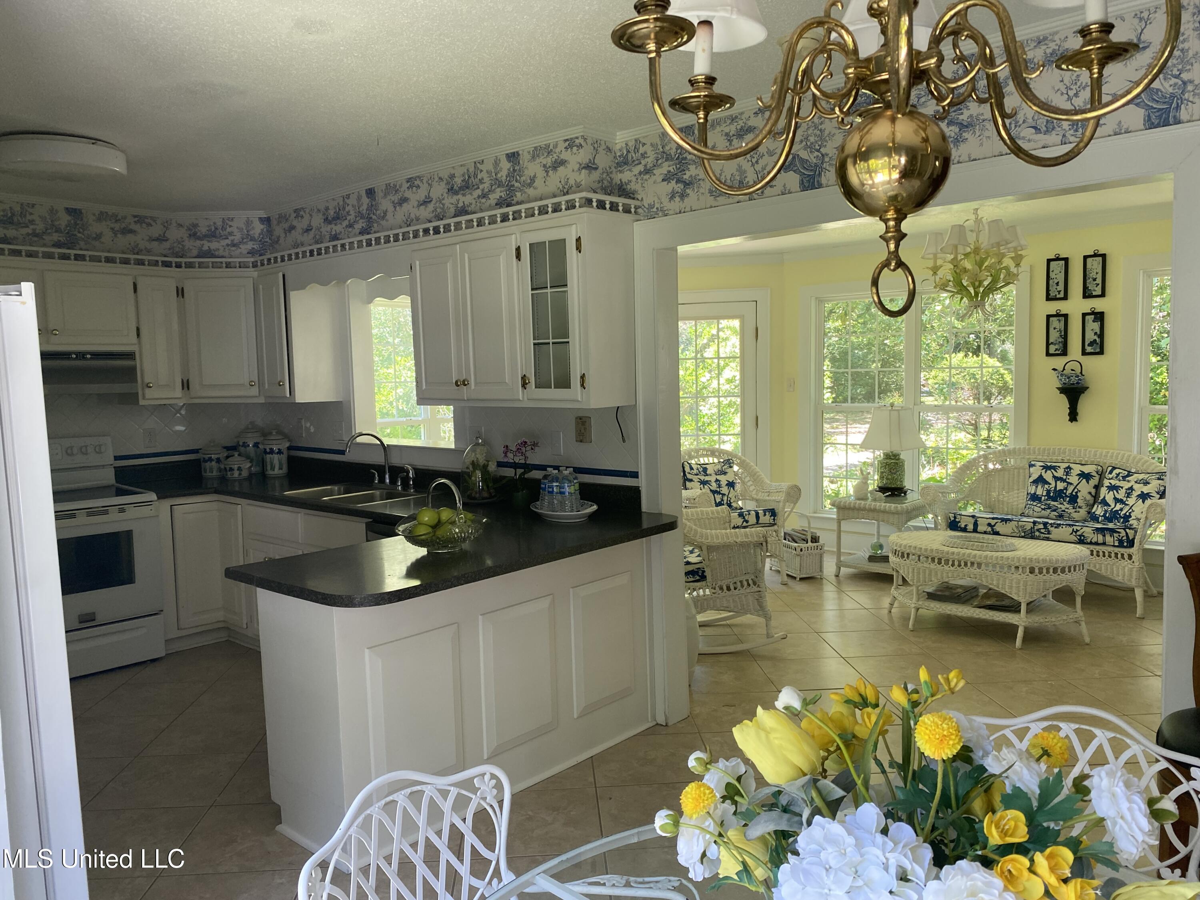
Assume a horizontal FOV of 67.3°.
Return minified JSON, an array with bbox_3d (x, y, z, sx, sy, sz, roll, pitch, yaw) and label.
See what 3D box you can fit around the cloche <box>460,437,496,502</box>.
[{"bbox_3d":[-0.569,0.086,4.222,0.170,0.299,0.170,-2,5,-8],"label":"cloche"}]

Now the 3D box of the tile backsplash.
[{"bbox_3d":[-2.313,-0.115,5.127,0.990,0.450,1.370,3,6,41],"label":"tile backsplash"}]

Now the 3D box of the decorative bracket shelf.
[{"bbox_3d":[3.255,-0.314,6.197,0.190,0.240,0.120,3,6,41],"label":"decorative bracket shelf"}]

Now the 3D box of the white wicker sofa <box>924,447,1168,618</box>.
[{"bbox_3d":[2.930,0.470,5.890,1.460,0.950,0.720,3,6,42],"label":"white wicker sofa"}]

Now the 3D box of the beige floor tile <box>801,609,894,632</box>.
[{"bbox_3d":[1.455,1.028,5.416,0.452,0.012,0.452,-1,5,-3],"label":"beige floor tile"}]

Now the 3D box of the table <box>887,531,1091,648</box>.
[{"bbox_3d":[2.218,0.784,5.212,1.120,0.478,0.735,3,6,41],"label":"table"}]

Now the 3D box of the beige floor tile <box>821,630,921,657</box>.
[{"bbox_3d":[1.492,1.071,4.963,0.455,0.010,0.455,-2,5,-3],"label":"beige floor tile"}]

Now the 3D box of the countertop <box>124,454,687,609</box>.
[{"bbox_3d":[-1.494,0.244,4.272,3.530,0.160,1.690,3,6,42],"label":"countertop"}]

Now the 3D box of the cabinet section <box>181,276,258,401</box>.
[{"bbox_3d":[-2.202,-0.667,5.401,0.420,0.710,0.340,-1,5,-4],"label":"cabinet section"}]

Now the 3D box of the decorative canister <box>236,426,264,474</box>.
[{"bbox_3d":[-2.286,-0.008,5.893,0.180,0.310,0.170,-3,5,-21],"label":"decorative canister"}]

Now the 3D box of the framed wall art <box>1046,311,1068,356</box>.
[{"bbox_3d":[3.118,-0.796,6.149,0.140,0.320,0.025,3,6,42],"label":"framed wall art"}]

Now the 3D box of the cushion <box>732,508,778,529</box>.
[{"bbox_3d":[0.930,0.470,6.576,0.500,0.125,0.520,-3,5,-22],"label":"cushion"}]

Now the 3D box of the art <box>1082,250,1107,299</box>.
[{"bbox_3d":[3.275,-1.161,5.969,0.140,0.330,0.025,3,6,42],"label":"art"}]

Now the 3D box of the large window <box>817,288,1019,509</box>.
[{"bbox_3d":[2.390,-0.342,6.909,1.560,1.740,0.100,3,6,42],"label":"large window"}]

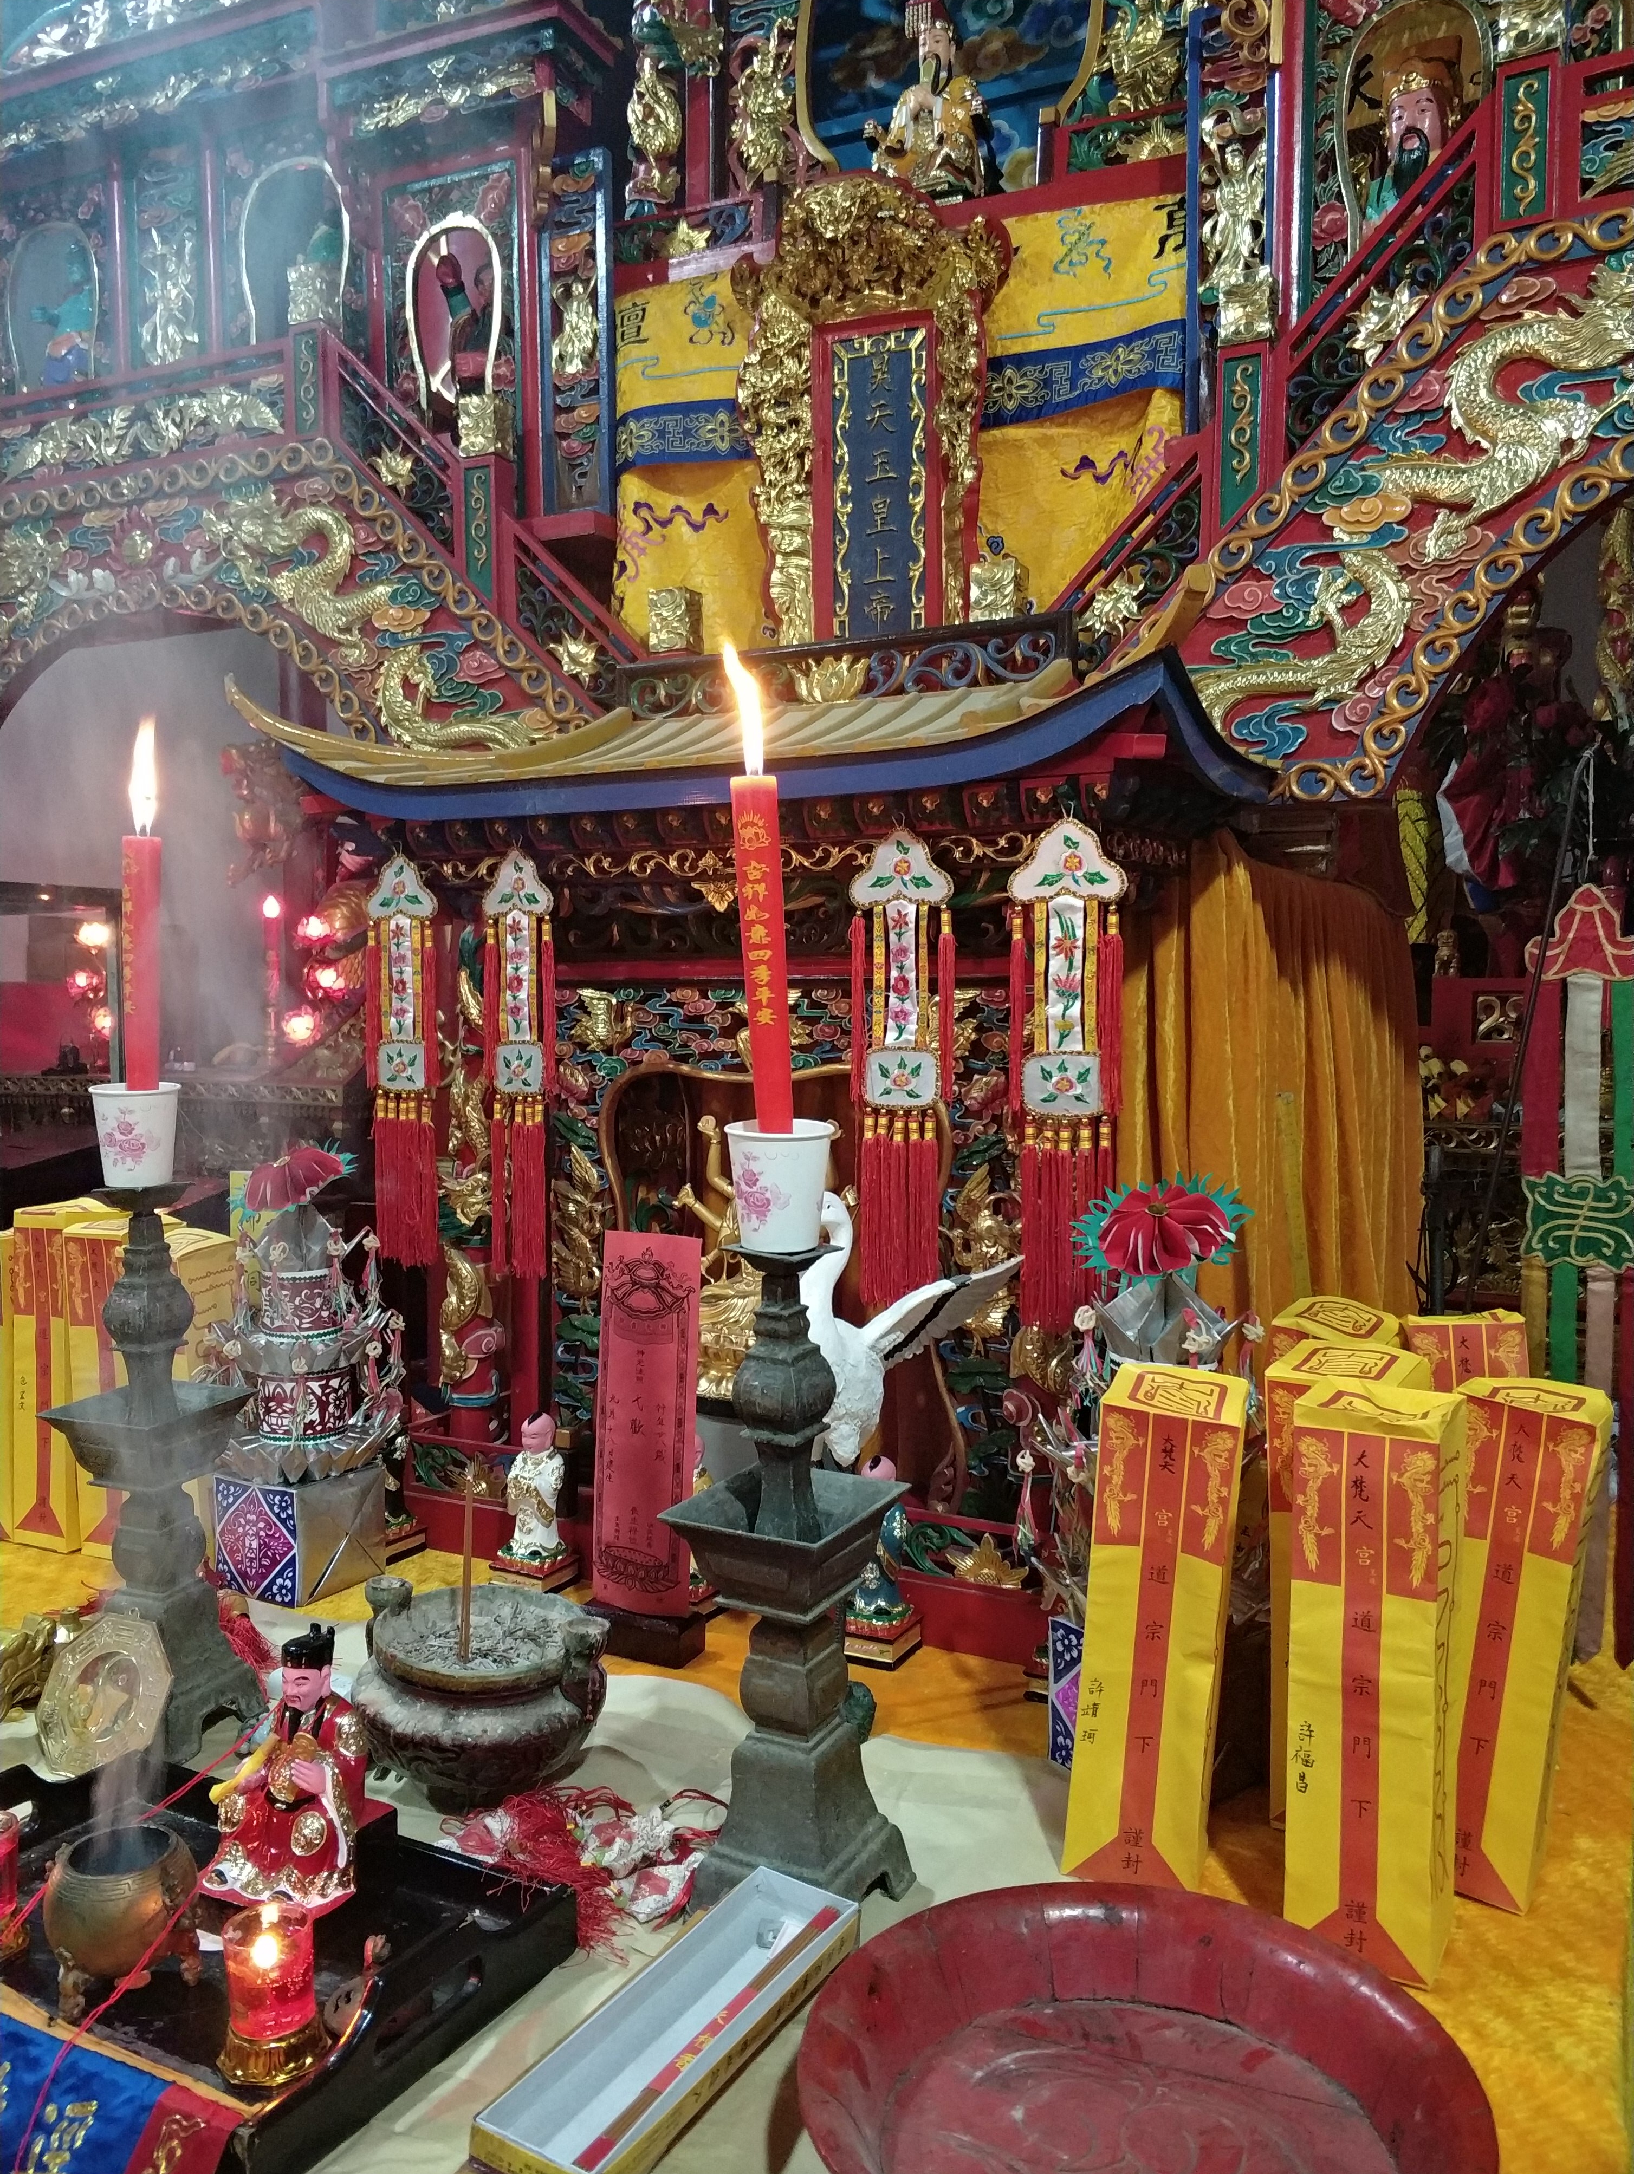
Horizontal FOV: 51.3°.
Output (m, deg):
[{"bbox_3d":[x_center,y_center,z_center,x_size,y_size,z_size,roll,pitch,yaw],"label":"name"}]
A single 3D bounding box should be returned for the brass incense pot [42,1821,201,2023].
[{"bbox_3d":[-0.421,0.506,1.038,0.090,0.088,0.090,0,5,0],"label":"brass incense pot"}]

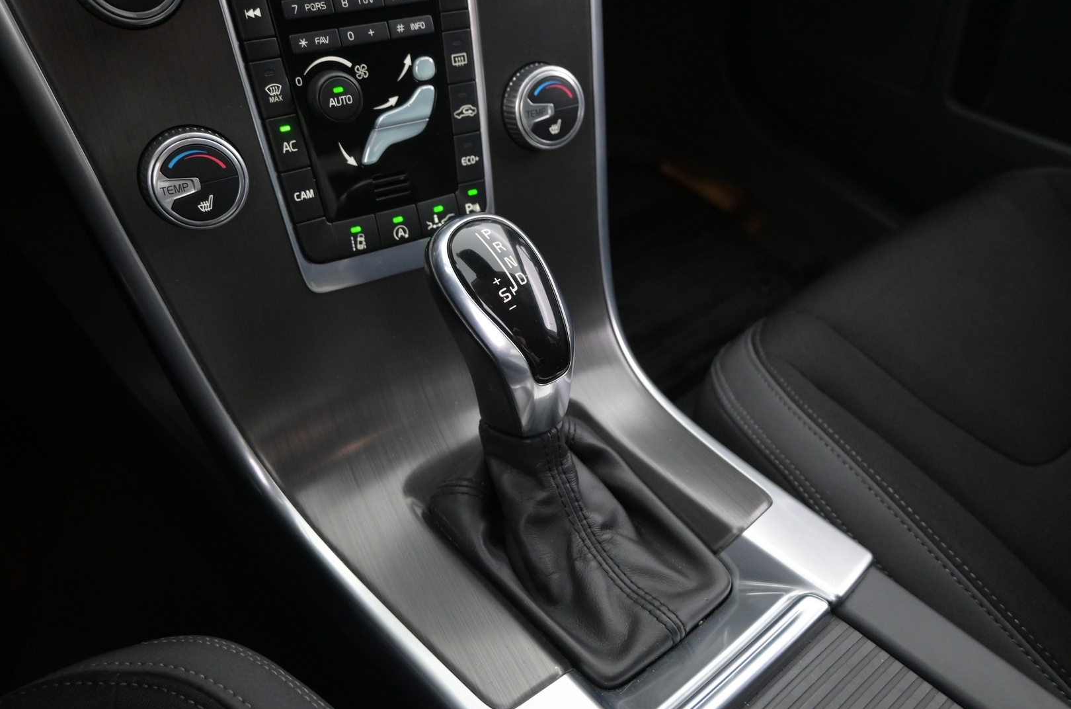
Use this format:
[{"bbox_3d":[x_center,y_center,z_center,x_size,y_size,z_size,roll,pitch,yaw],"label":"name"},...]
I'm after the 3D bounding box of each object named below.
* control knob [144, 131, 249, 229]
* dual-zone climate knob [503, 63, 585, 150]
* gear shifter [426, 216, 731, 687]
[{"bbox_3d":[-0.154,-0.079,0.382,0.045,0.045,0.016,-20,22,-25],"label":"control knob"},{"bbox_3d":[0.006,-0.136,0.458,0.045,0.045,0.016,-20,22,-25],"label":"dual-zone climate knob"},{"bbox_3d":[0.018,0.037,0.381,0.103,0.153,0.162,-28,51,-28],"label":"gear shifter"}]

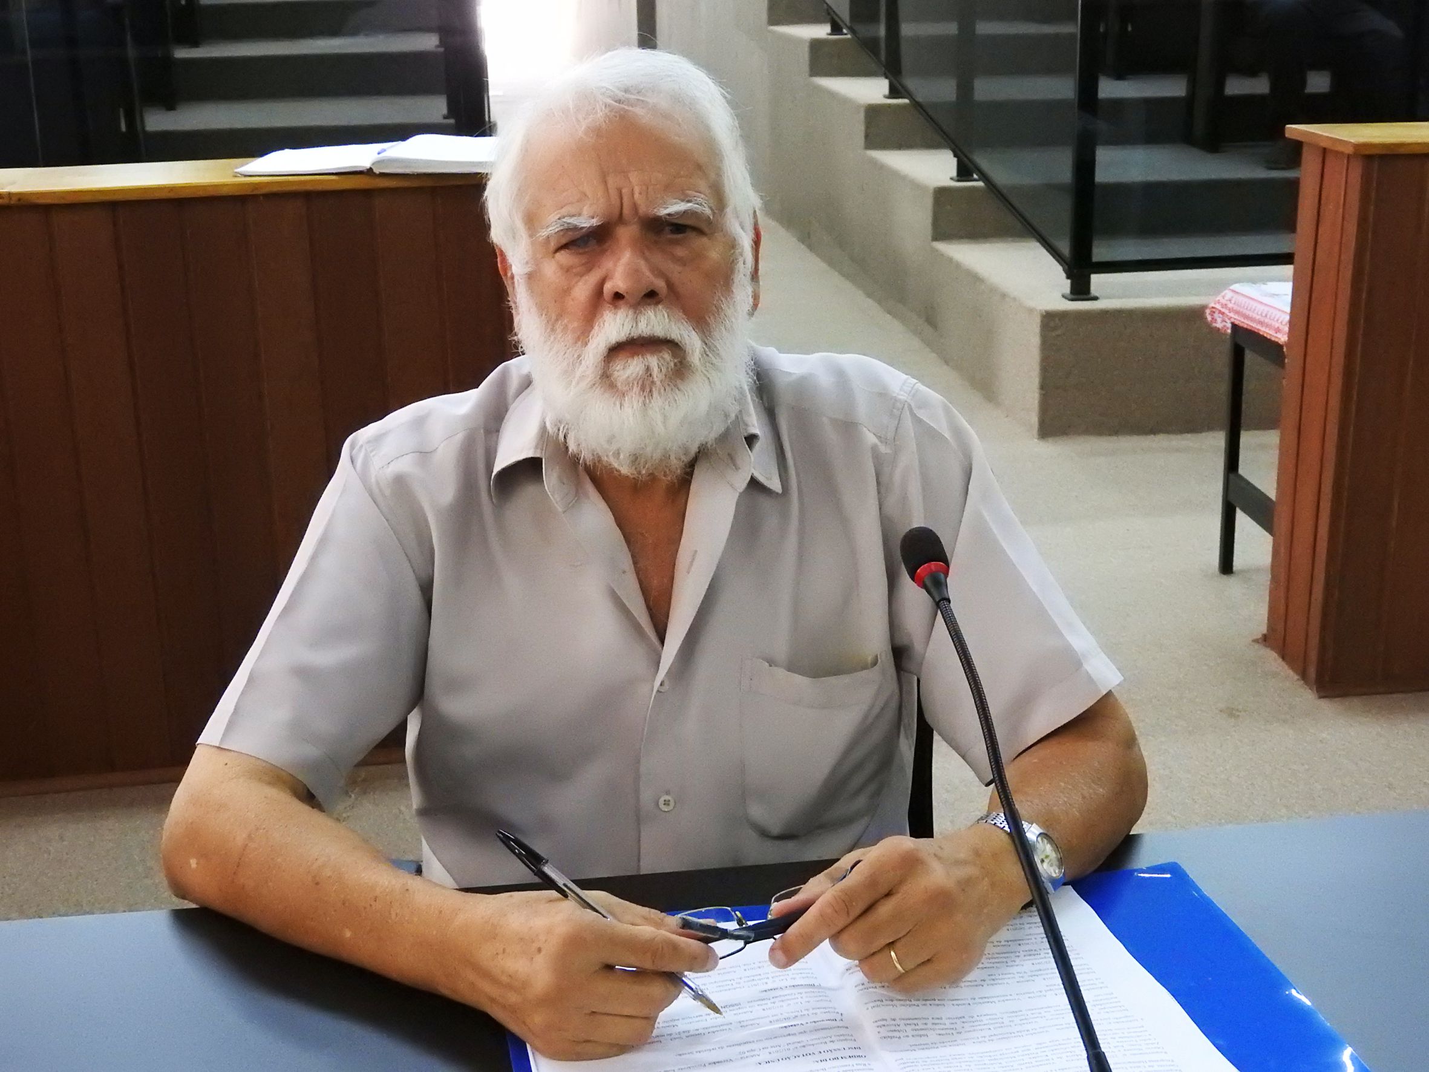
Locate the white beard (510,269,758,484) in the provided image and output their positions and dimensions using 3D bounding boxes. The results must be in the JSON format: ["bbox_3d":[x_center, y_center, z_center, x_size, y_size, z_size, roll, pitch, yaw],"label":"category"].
[{"bbox_3d":[-0.054,-0.102,1.387,0.160,0.138,0.115,-4,11,-4],"label":"white beard"}]

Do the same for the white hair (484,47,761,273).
[{"bbox_3d":[-0.065,-0.250,1.460,0.188,0.180,0.195,-4,11,-4],"label":"white hair"}]

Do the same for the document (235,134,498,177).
[{"bbox_3d":[-0.518,-0.608,3.268,0.410,0.030,0.280,-1,18,0],"label":"document"}]

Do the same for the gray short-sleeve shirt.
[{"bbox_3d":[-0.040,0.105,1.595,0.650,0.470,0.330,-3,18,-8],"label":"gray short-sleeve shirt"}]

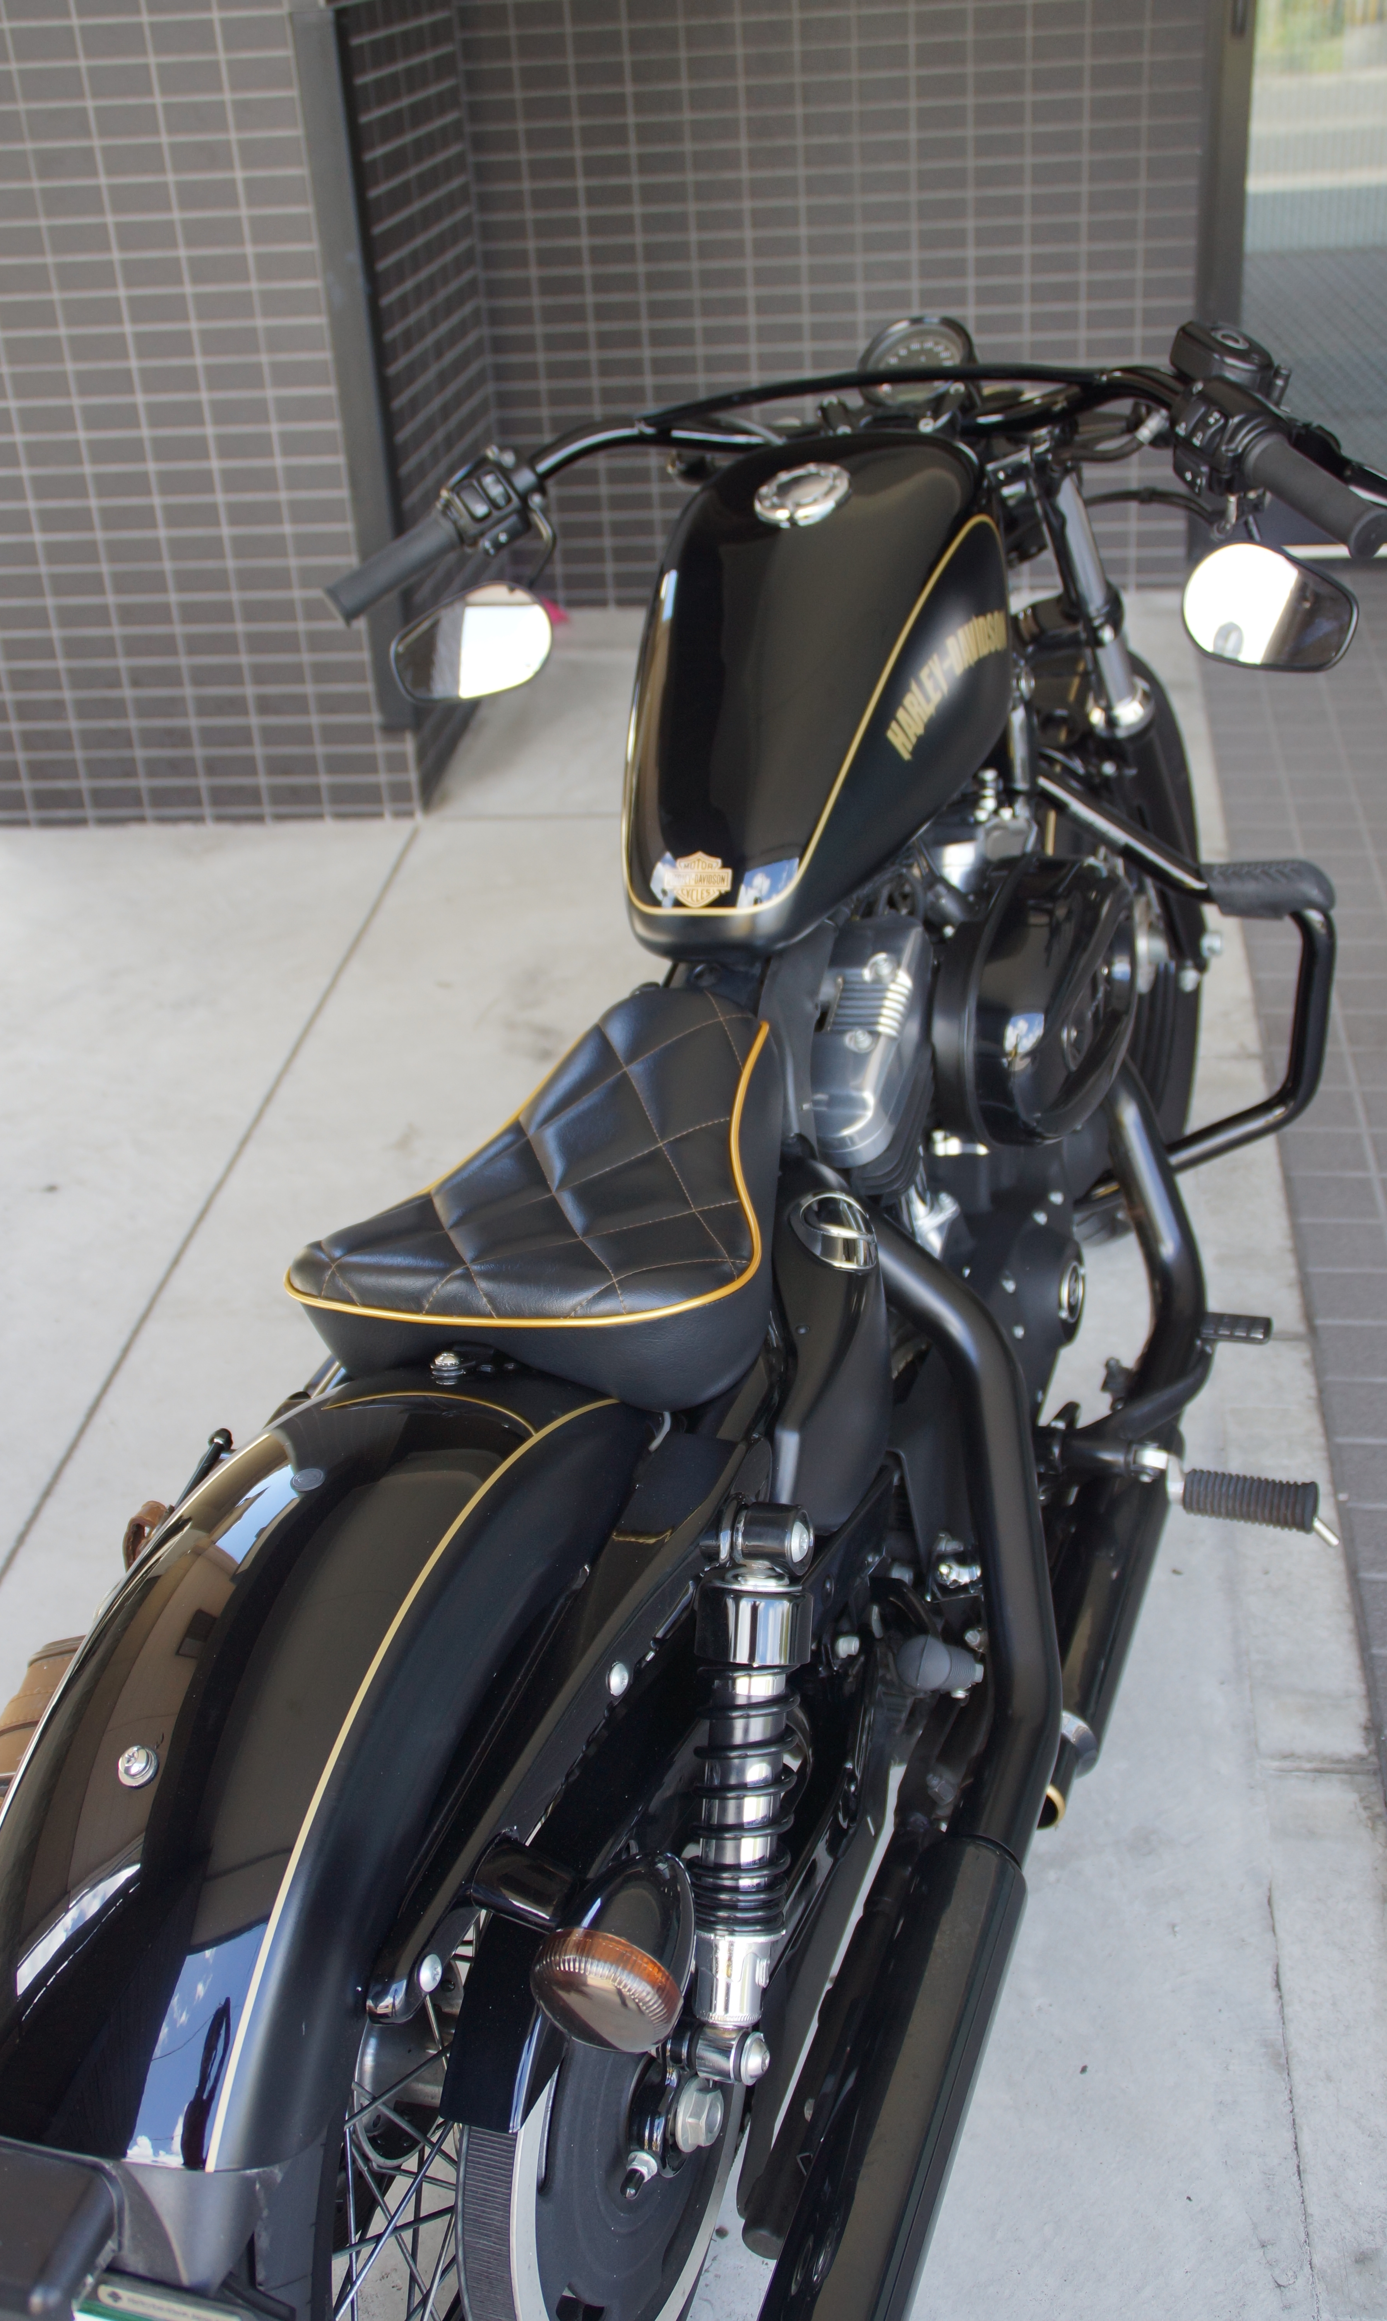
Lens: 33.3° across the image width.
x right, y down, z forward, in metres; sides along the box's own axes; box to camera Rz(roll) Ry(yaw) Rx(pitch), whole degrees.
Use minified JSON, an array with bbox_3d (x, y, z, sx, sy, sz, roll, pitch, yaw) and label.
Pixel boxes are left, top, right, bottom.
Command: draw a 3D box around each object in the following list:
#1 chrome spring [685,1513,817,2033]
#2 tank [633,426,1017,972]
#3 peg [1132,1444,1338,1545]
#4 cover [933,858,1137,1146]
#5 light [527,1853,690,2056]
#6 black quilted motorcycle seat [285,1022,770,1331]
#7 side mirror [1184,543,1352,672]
[{"bbox_3d":[0.032,0.328,1.258,0.064,0.285,0.064,3,-7,23],"label":"chrome spring"},{"bbox_3d":[0.073,-0.352,1.670,0.280,0.250,0.460,2,30,24],"label":"tank"},{"bbox_3d":[0.393,0.244,1.689,0.140,0.060,0.045,2,30,24],"label":"peg"},{"bbox_3d":[0.259,-0.118,1.671,0.095,0.190,0.240,2,30,24],"label":"cover"},{"bbox_3d":[-0.031,0.337,1.000,0.068,0.068,0.090,2,30,24],"label":"light"},{"bbox_3d":[-0.071,0.007,1.365,0.286,0.050,0.345,2,30,24],"label":"black quilted motorcycle seat"},{"bbox_3d":[0.396,-0.383,1.602,0.130,0.088,0.032,16,27,29],"label":"side mirror"}]

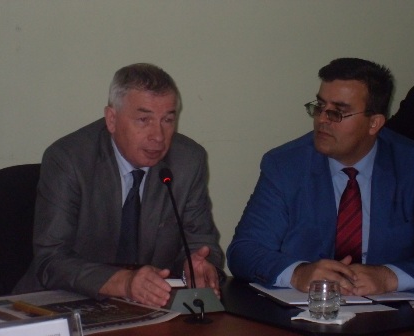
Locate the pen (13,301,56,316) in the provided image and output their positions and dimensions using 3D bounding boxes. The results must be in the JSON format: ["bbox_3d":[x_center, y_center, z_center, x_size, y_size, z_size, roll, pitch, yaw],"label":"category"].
[{"bbox_3d":[-0.371,0.313,3.138,0.143,0.013,0.013,7,11,39],"label":"pen"}]

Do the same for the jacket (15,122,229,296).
[{"bbox_3d":[-0.212,0.159,3.542,0.510,0.537,0.460,-3,9,-18],"label":"jacket"}]

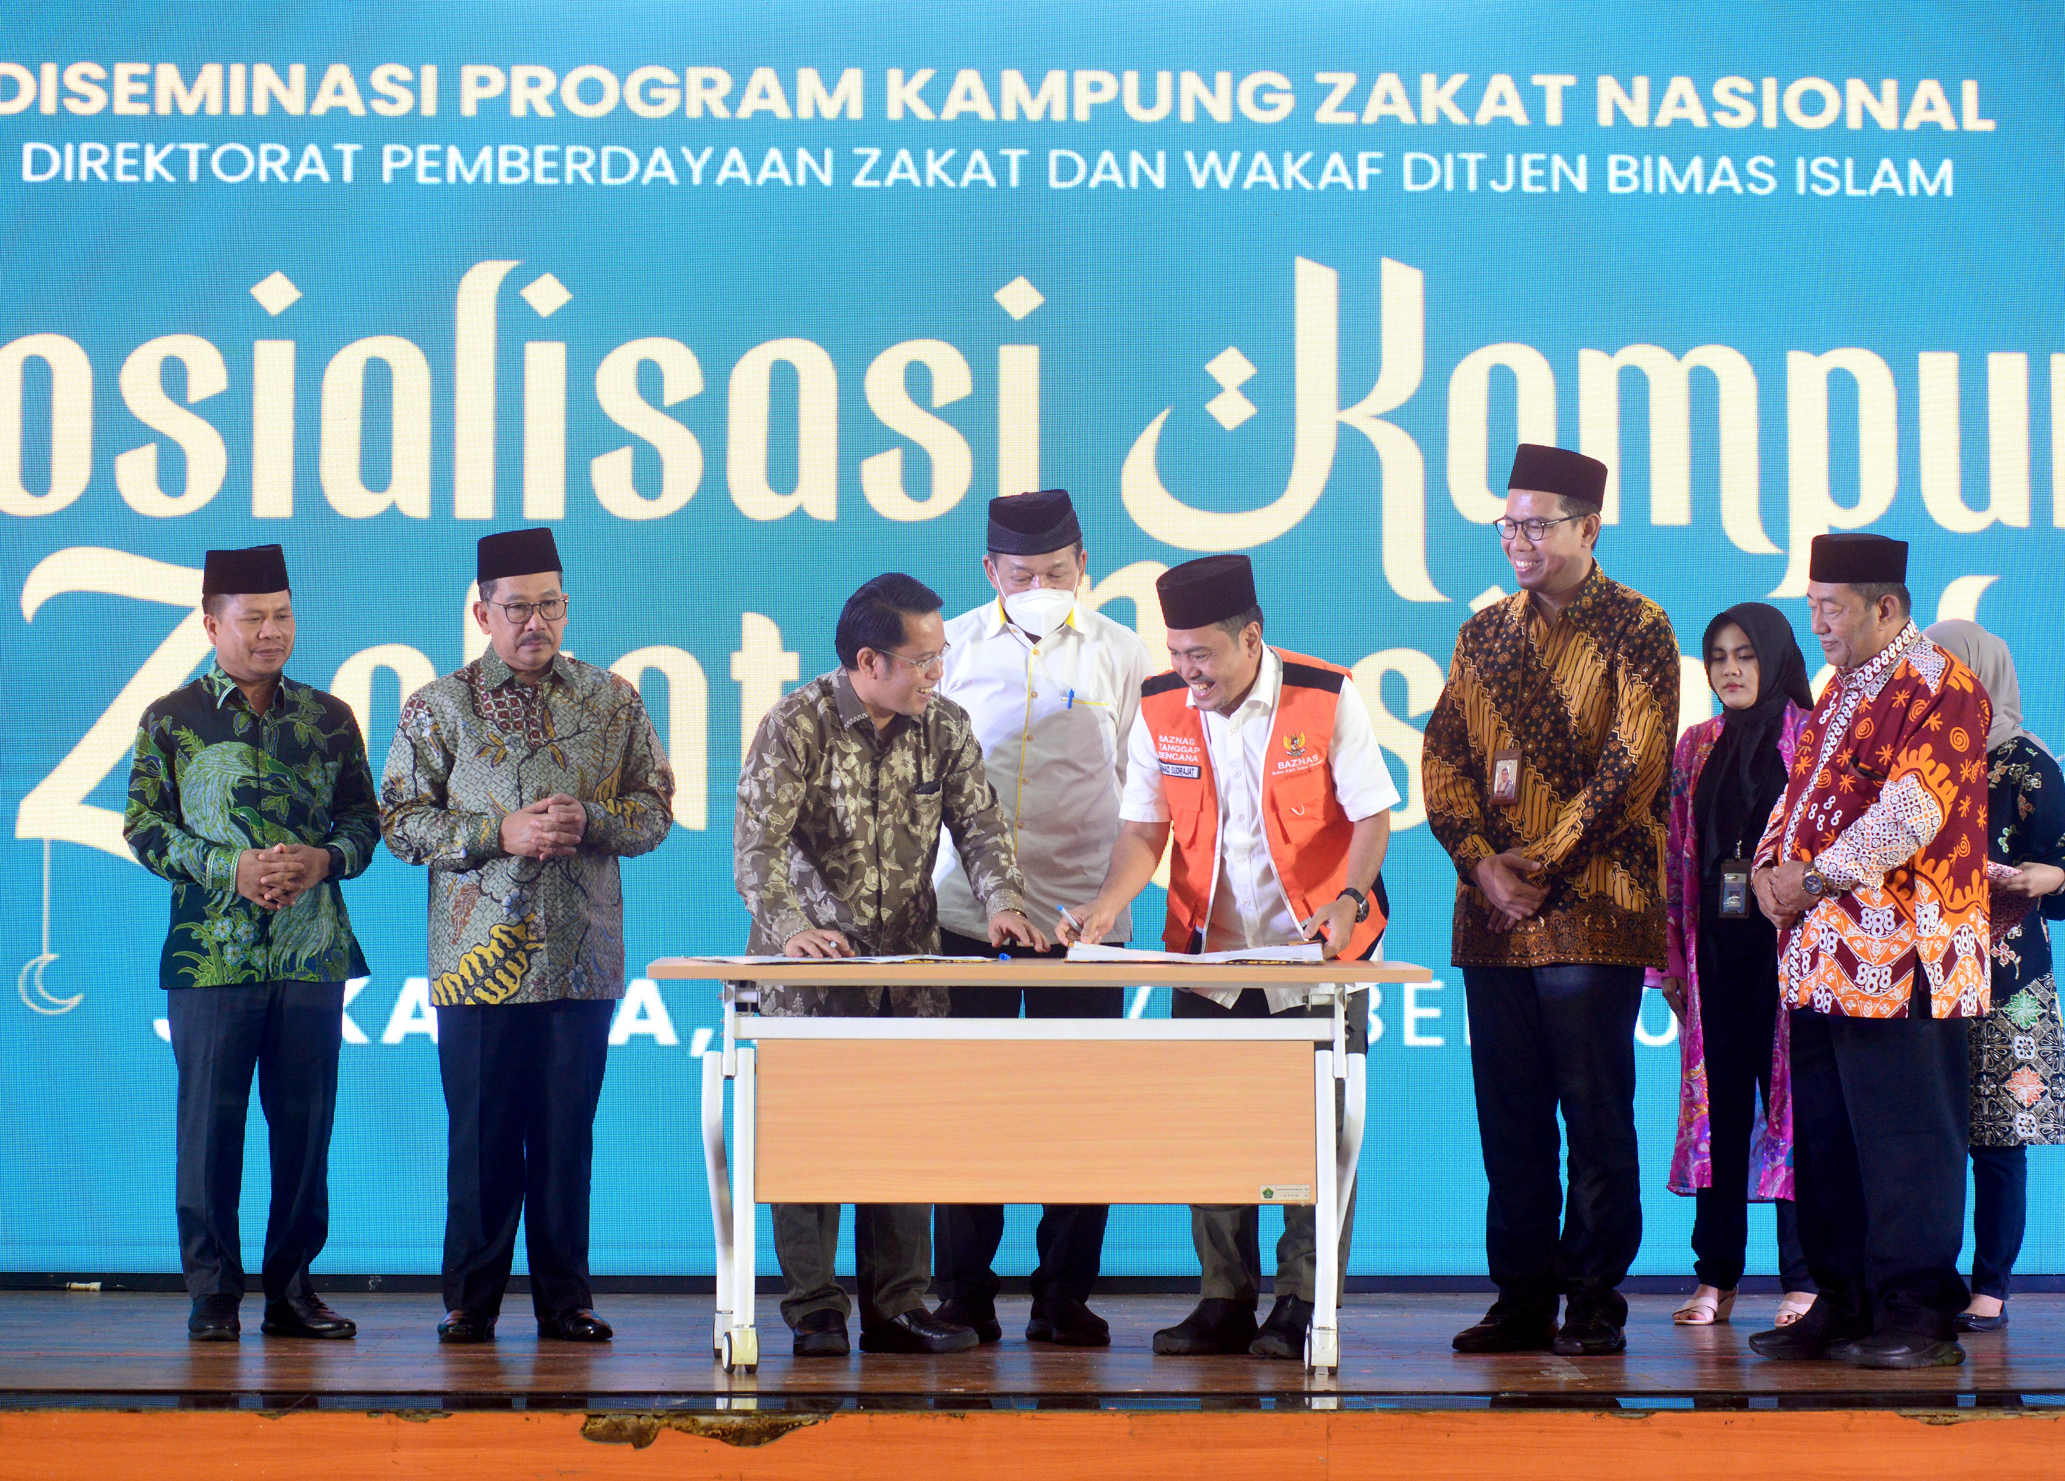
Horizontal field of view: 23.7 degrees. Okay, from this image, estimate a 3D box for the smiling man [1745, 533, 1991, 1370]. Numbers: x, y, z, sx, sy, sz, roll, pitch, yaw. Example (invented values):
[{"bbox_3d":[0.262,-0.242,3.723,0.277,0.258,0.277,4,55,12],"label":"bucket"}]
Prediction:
[{"bbox_3d":[1.683,0.417,9.924,0.430,1.667,0.520,1,-1,-38],"label":"smiling man"}]

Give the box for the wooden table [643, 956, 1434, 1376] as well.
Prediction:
[{"bbox_3d":[0.007,0.855,9.872,1.530,0.790,0.570,0,-1,-2],"label":"wooden table"}]

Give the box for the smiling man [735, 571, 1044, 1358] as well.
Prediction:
[{"bbox_3d":[-0.296,0.456,10.224,0.550,1.599,0.550,0,-1,-27],"label":"smiling man"}]

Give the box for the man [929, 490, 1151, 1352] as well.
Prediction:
[{"bbox_3d":[0.016,0.366,10.415,0.490,1.785,0.380,0,-1,5],"label":"man"}]

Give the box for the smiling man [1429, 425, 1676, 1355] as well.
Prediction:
[{"bbox_3d":[1.063,0.325,10.096,0.510,1.858,0.380,-1,-1,33],"label":"smiling man"}]

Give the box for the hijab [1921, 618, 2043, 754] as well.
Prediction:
[{"bbox_3d":[2.029,-0.104,10.583,0.290,0.316,0.260,1,-1,-30],"label":"hijab"}]

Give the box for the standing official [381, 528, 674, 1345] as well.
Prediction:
[{"bbox_3d":[-1.065,0.407,10.355,0.600,1.703,0.380,0,-1,-12],"label":"standing official"}]

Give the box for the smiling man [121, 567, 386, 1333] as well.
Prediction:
[{"bbox_3d":[-1.642,0.423,10.394,0.530,1.670,0.380,0,-1,-10],"label":"smiling man"}]

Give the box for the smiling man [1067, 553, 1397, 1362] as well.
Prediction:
[{"bbox_3d":[0.422,0.434,10.214,0.600,1.642,0.550,0,-1,22],"label":"smiling man"}]

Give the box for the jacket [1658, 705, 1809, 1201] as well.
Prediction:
[{"bbox_3d":[1.521,0.456,10.644,0.380,1.073,0.290,0,-1,20],"label":"jacket"}]

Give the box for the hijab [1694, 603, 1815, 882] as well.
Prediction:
[{"bbox_3d":[1.555,0.004,10.621,0.260,0.601,0.280,0,-1,18],"label":"hijab"}]

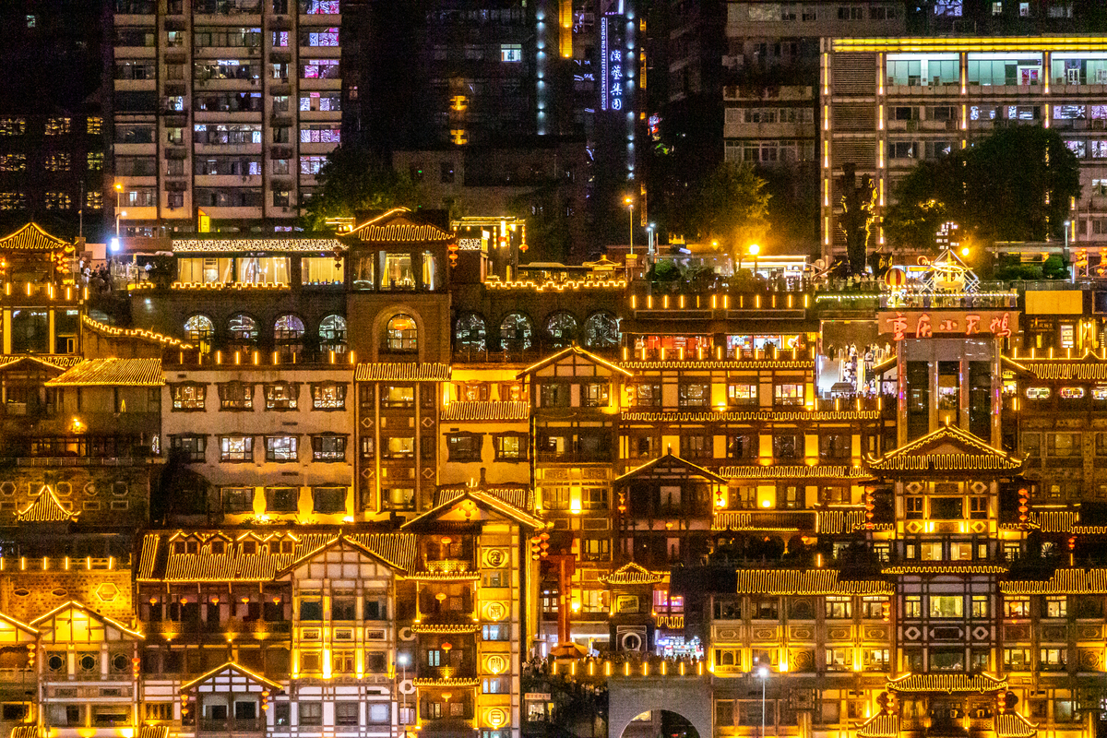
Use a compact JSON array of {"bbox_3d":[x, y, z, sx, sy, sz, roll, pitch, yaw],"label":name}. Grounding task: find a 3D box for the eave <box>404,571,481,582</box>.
[{"bbox_3d":[-9.335,17.392,800.450,6.660,0.930,0.900,0,-2,0],"label":"eave"}]

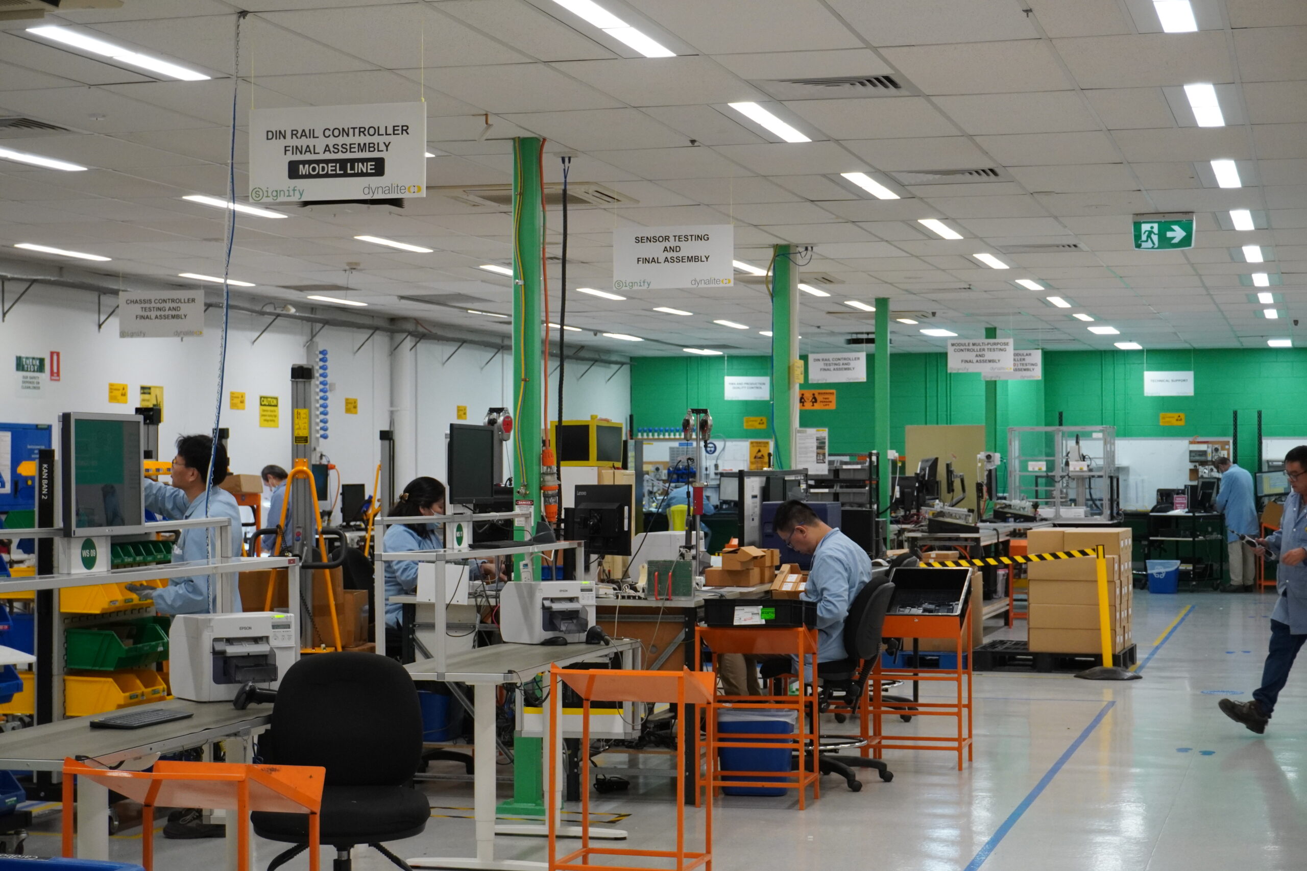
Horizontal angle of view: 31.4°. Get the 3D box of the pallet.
[{"bbox_3d":[3.136,1.732,18.120,1.140,0.155,1.060,0,-1,17],"label":"pallet"}]

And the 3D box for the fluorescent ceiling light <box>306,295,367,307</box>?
[{"bbox_3d":[-2.890,-1.248,21.311,0.113,0.060,1.160,0,-1,16],"label":"fluorescent ceiling light"}]

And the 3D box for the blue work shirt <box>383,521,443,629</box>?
[{"bbox_3d":[-1.115,0.682,11.350,0.430,0.540,0.450,0,-1,16],"label":"blue work shirt"}]

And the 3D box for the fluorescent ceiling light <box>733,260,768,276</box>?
[{"bbox_3d":[0.723,-1.287,17.772,0.113,0.060,1.160,0,-1,16],"label":"fluorescent ceiling light"}]

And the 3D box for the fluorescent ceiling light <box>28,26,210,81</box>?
[{"bbox_3d":[-1.941,-1.408,8.525,0.113,0.060,1.160,0,-1,16],"label":"fluorescent ceiling light"}]

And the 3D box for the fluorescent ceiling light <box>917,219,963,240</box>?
[{"bbox_3d":[1.850,-1.323,14.909,0.125,0.045,1.200,0,-1,16],"label":"fluorescent ceiling light"}]

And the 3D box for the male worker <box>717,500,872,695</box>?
[{"bbox_3d":[0.717,0.864,11.666,0.770,1.075,0.500,0,-1,16],"label":"male worker"}]

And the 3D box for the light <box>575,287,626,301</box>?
[{"bbox_3d":[-0.457,-1.262,20.561,0.113,0.060,1.160,0,-1,16],"label":"light"}]

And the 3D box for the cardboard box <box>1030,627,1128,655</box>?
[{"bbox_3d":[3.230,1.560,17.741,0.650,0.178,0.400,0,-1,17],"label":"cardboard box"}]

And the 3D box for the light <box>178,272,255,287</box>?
[{"bbox_3d":[-3.547,-1.272,18.927,0.140,0.045,1.200,0,-1,16],"label":"light"}]

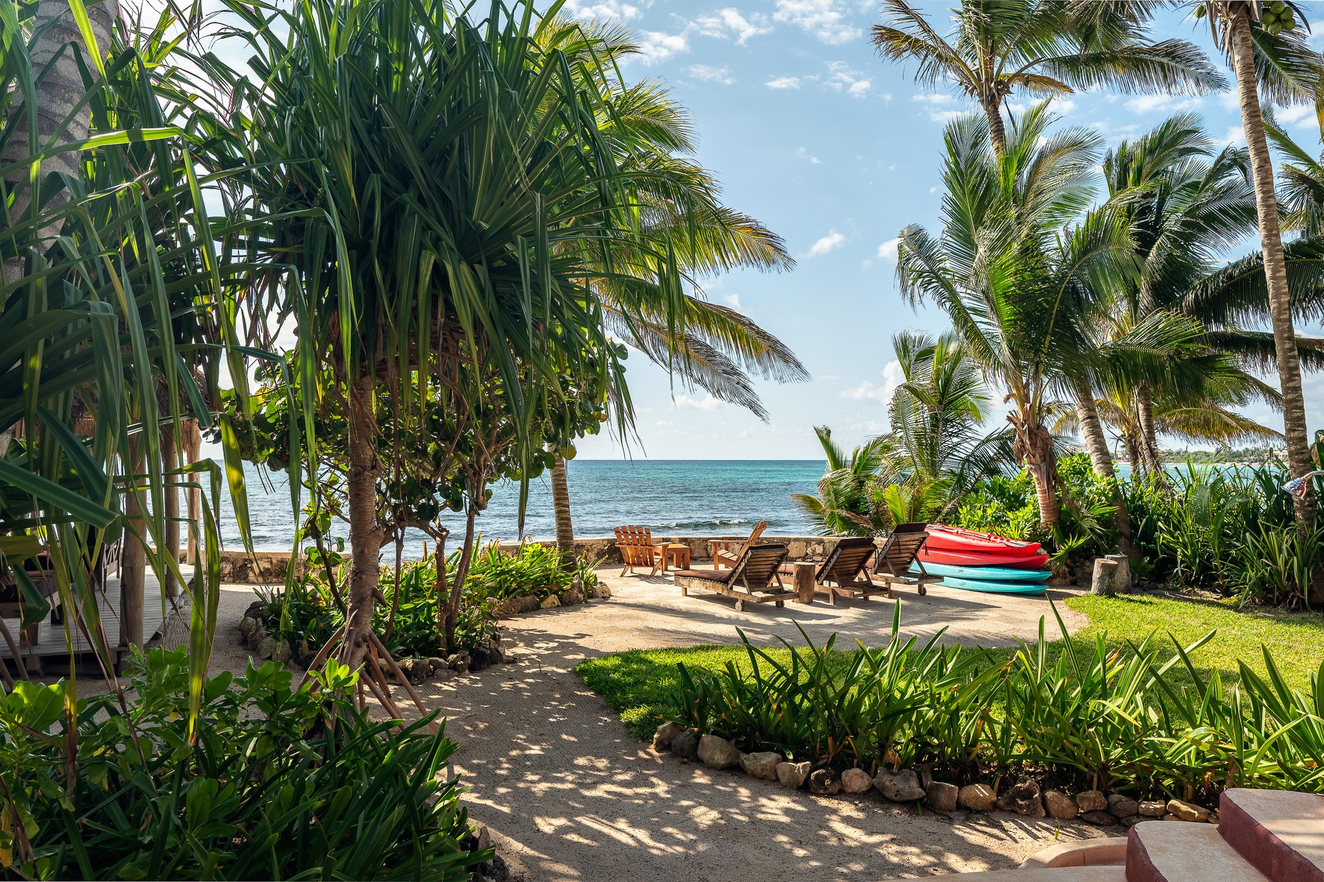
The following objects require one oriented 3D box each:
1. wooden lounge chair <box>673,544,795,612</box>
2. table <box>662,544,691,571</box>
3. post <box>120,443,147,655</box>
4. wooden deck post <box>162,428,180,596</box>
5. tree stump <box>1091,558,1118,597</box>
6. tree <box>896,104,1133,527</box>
[{"bbox_3d":[1.040,1.937,14.120,0.720,0.890,2.000,1,-1,-30],"label":"wooden lounge chair"},{"bbox_3d":[0.224,2.218,18.141,0.480,0.440,0.480,0,-1,-20],"label":"table"},{"bbox_3d":[-5.027,0.833,9.137,0.210,2.300,0.210,0,-1,0],"label":"post"},{"bbox_3d":[-6.930,0.920,13.500,0.200,2.500,0.200,0,-1,-22],"label":"wooden deck post"},{"bbox_3d":[6.781,2.103,14.633,0.390,0.520,0.390,0,-1,0],"label":"tree stump"},{"bbox_3d":[6.300,-1.858,17.100,4.000,7.700,4.000,0,-1,0],"label":"tree"}]

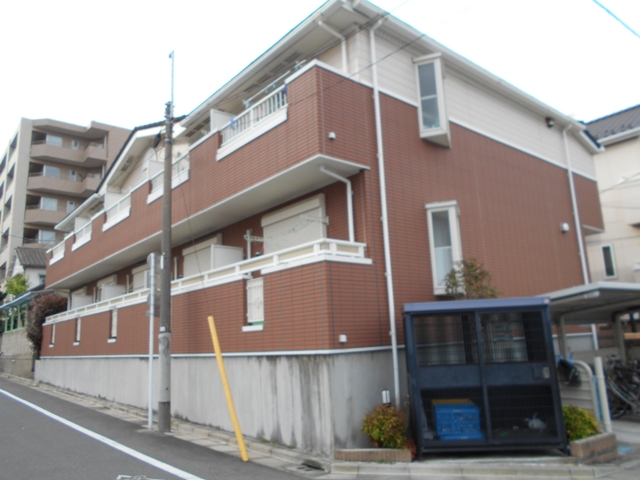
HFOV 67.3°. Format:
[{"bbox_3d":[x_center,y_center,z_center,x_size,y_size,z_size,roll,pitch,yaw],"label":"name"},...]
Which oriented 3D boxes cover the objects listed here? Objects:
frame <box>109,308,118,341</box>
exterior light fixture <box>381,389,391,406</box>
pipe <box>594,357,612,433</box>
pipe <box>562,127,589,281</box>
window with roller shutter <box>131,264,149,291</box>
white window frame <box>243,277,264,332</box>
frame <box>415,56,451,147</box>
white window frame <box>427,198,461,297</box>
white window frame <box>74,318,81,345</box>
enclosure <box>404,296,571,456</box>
[{"bbox_3d":[-5.599,2.353,13.195,0.150,0.840,0.620,7,-15,-39],"label":"frame"},{"bbox_3d":[0.910,2.163,6.600,0.110,0.220,0.110,7,-15,-39],"label":"exterior light fixture"},{"bbox_3d":[3.784,2.077,6.400,0.095,1.050,0.095,-3,-11,0],"label":"pipe"},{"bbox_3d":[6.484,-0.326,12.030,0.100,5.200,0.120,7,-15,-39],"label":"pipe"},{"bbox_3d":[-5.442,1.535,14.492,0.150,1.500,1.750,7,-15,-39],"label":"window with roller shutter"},{"bbox_3d":[-1.022,1.067,7.855,0.150,0.840,0.640,7,-15,-39],"label":"white window frame"},{"bbox_3d":[2.056,-2.514,8.751,0.520,1.520,0.480,-6,-12,15],"label":"frame"},{"bbox_3d":[2.168,0.157,8.198,0.520,1.530,0.480,-6,-12,15],"label":"white window frame"},{"bbox_3d":[-7.961,3.031,15.947,0.150,0.840,0.620,7,-15,-39],"label":"white window frame"},{"bbox_3d":[2.068,1.775,6.349,1.820,1.880,0.810,-3,-11,1],"label":"enclosure"}]

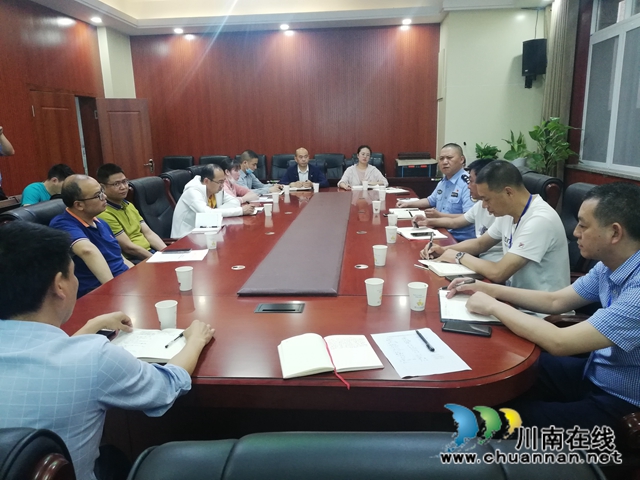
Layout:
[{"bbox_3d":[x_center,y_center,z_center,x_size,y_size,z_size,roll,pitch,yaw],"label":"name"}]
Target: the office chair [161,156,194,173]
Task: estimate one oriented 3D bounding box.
[{"bbox_3d":[-2.265,-0.841,8.163,0.580,1.030,0.650,0,13,5],"label":"office chair"}]

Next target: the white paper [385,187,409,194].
[{"bbox_3d":[0.838,-0.551,5.511,0.280,0.015,0.260,0,12,5],"label":"white paper"}]

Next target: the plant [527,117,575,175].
[{"bbox_3d":[2.591,-0.562,5.414,0.580,1.500,0.580,0,12,5],"label":"plant"}]

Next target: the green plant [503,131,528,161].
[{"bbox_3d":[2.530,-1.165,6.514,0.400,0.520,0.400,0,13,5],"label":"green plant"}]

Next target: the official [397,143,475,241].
[{"bbox_3d":[1.069,-0.189,4.349,0.780,1.270,0.570,-10,15,-35],"label":"official"}]

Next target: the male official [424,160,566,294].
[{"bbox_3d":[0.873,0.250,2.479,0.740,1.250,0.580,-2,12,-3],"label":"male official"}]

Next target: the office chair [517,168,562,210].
[{"bbox_3d":[1.471,-0.003,4.006,0.680,1.040,0.620,0,13,5],"label":"office chair"}]

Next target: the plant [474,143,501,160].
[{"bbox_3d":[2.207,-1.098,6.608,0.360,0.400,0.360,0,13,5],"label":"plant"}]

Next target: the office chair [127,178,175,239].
[{"bbox_3d":[-1.187,-0.026,4.375,0.680,1.030,0.620,2,13,14],"label":"office chair"}]

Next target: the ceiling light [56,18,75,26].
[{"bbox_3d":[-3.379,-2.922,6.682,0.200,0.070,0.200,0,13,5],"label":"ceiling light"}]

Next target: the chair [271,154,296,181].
[{"bbox_3d":[-0.459,-0.747,7.579,0.580,1.080,0.640,0,12,5],"label":"chair"}]

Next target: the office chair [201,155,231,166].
[{"bbox_3d":[-1.524,-0.731,7.671,0.580,1.060,0.640,0,12,5],"label":"office chair"}]

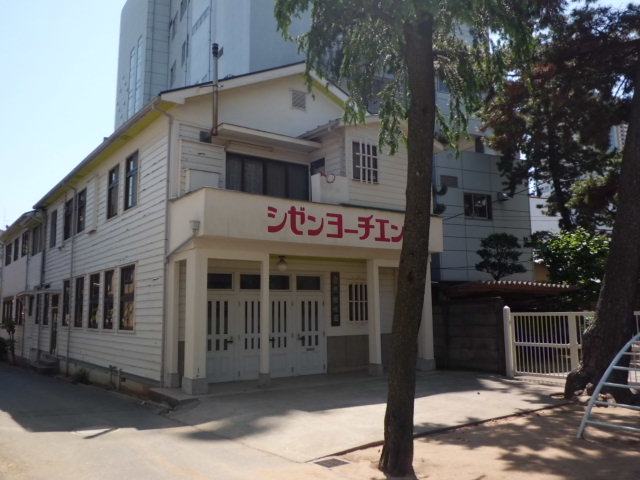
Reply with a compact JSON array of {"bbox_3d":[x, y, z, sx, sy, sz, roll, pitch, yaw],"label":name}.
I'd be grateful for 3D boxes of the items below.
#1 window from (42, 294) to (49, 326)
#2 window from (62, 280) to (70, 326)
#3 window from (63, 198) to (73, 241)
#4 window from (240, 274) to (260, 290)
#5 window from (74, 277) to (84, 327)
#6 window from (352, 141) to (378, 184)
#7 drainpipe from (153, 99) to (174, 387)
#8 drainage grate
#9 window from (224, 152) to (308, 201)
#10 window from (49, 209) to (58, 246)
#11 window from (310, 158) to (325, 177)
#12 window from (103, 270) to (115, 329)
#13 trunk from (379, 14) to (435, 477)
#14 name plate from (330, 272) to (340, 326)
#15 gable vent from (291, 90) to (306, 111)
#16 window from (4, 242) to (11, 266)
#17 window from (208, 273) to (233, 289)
[{"bbox_3d":[-11.679,2.945,24.420,0.100,1.356,1.040,5,-9,-35],"label":"window"},{"bbox_3d":[-9.526,2.389,21.571,0.120,1.679,1.009,4,-9,-35],"label":"window"},{"bbox_3d":[-9.716,-0.792,22.181,0.120,1.473,1.215,4,-9,-35],"label":"window"},{"bbox_3d":[-1.683,1.046,14.161,0.628,0.377,0.080,5,-9,-35],"label":"window"},{"bbox_3d":[-7.837,2.018,18.620,0.120,1.659,1.125,4,-9,-35],"label":"window"},{"bbox_3d":[1.164,-1.955,14.542,0.848,1.044,0.100,5,-9,-35],"label":"window"},{"bbox_3d":[-3.441,0.040,12.326,0.436,6.101,0.140,4,-9,-35],"label":"drainpipe"},{"bbox_3d":[0.134,2.509,6.404,0.291,0.040,0.267,4,-9,-35],"label":"drainage grate"},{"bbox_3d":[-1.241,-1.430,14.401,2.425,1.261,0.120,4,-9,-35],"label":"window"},{"bbox_3d":[-10.538,-0.415,22.687,0.120,1.484,1.212,4,-9,-35],"label":"window"},{"bbox_3d":[-0.055,-1.736,14.913,0.120,0.708,0.640,4,-9,-35],"label":"window"},{"bbox_3d":[-6.247,1.769,16.974,0.120,1.705,0.979,4,-9,-35],"label":"window"},{"bbox_3d":[1.040,-0.092,6.389,0.450,5.112,0.400,4,-6,8],"label":"trunk"},{"bbox_3d":[0.435,1.613,15.553,0.305,1.453,0.050,5,-9,-35],"label":"name plate"},{"bbox_3d":[-0.563,-3.788,15.595,0.458,0.470,0.080,5,-9,-35],"label":"gable vent"},{"bbox_3d":[-17.495,0.796,32.155,0.120,1.193,1.940,4,-9,-35],"label":"window"},{"bbox_3d":[-2.493,1.027,14.043,0.767,0.376,0.100,4,-9,-35],"label":"window"}]

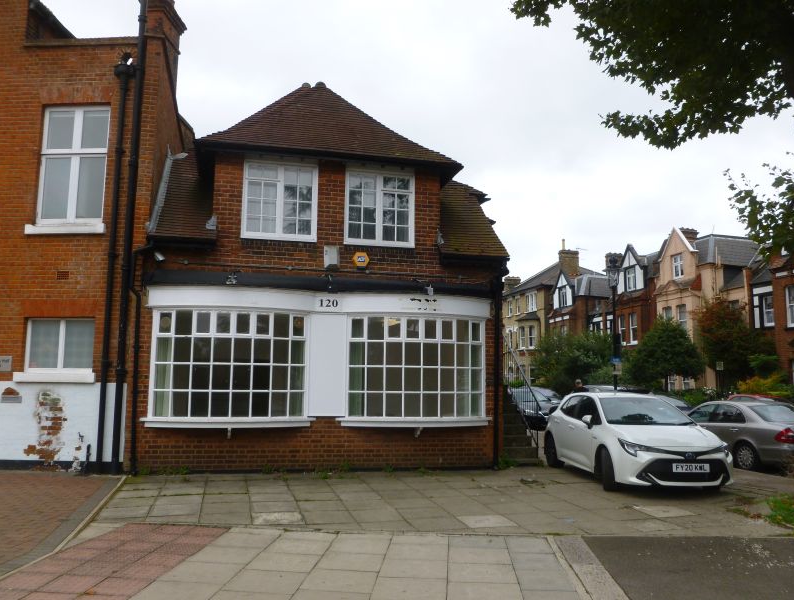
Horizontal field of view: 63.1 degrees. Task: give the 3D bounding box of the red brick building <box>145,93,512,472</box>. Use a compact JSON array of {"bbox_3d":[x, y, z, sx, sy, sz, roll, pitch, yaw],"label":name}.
[{"bbox_3d":[-1.733,-0.607,14.729,6.600,7.950,7.200,2,-7,-11],"label":"red brick building"}]

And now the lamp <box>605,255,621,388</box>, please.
[{"bbox_3d":[6.061,1.380,18.117,0.420,5.280,0.420,2,-7,-7],"label":"lamp"}]

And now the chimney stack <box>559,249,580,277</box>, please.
[{"bbox_3d":[16.432,-3.593,62.000,1.800,2.700,1.100,2,-7,-7],"label":"chimney stack"}]

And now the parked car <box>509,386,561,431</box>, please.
[{"bbox_3d":[4.310,3.724,22.087,1.790,1.450,4.300,2,-7,-11],"label":"parked car"}]

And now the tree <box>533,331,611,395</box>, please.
[{"bbox_3d":[12.565,4.925,46.330,5.400,5.500,5.000,2,-7,-7],"label":"tree"}]

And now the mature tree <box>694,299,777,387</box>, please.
[{"bbox_3d":[16.141,2.879,30.857,3.900,5.940,3.700,2,-7,-7],"label":"mature tree"}]

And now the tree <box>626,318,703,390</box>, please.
[{"bbox_3d":[14.602,3.686,35.322,4.100,5.370,4.000,2,-7,-7],"label":"tree"}]

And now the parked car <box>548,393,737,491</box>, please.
[{"bbox_3d":[3.950,2.326,11.086,1.800,1.440,4.370,2,-7,-6],"label":"parked car"}]

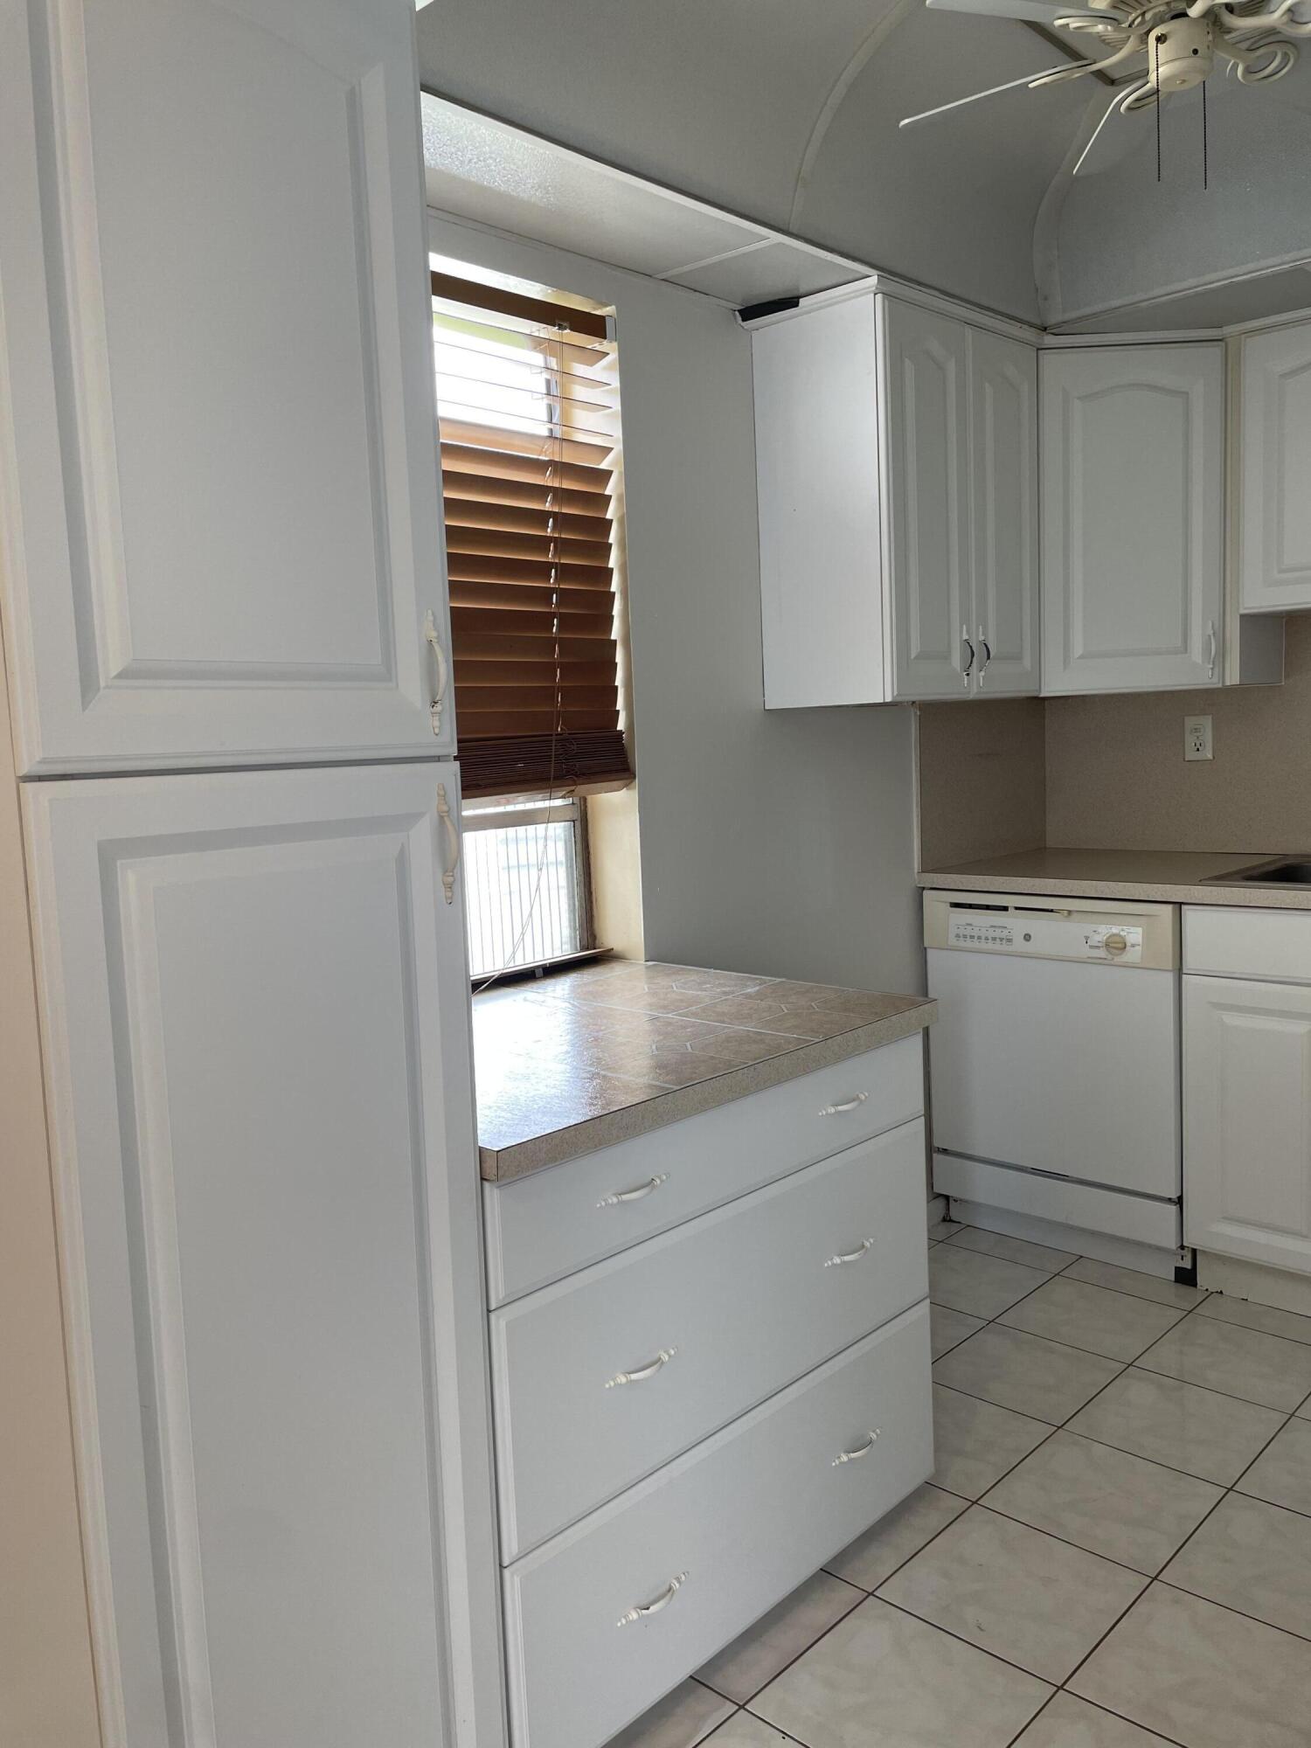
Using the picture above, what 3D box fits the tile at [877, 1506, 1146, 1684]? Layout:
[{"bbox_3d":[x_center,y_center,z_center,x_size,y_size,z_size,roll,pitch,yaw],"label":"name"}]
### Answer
[{"bbox_3d":[0.537,1.073,1.968,0.302,0.010,0.299,4,9,44],"label":"tile"}]

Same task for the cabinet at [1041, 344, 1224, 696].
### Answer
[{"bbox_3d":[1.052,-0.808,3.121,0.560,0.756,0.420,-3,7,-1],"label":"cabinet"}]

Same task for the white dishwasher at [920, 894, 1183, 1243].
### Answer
[{"bbox_3d":[1.104,0.435,3.262,0.607,0.835,0.600,4,9,44],"label":"white dishwasher"}]

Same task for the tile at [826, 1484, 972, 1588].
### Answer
[{"bbox_3d":[0.316,1.058,2.179,0.302,0.010,0.299,4,9,44],"label":"tile"}]

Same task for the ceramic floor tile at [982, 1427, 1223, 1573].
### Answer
[{"bbox_3d":[0.743,1.039,2.182,0.302,0.010,0.299,4,9,44],"label":"ceramic floor tile"}]

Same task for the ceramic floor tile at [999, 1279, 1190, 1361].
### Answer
[{"bbox_3d":[0.937,0.956,2.820,0.302,0.010,0.299,4,9,44],"label":"ceramic floor tile"}]

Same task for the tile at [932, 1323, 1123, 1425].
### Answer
[{"bbox_3d":[0.730,0.990,2.607,0.302,0.010,0.299,4,9,44],"label":"tile"}]

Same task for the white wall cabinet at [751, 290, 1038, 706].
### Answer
[{"bbox_3d":[0.531,-0.750,2.806,0.322,0.762,0.598,4,9,44],"label":"white wall cabinet"}]

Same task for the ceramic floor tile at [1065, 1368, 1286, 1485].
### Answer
[{"bbox_3d":[0.950,1.005,2.396,0.302,0.010,0.299,4,9,44],"label":"ceramic floor tile"}]

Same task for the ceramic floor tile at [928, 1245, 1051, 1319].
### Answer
[{"bbox_3d":[0.717,0.942,3.031,0.302,0.010,0.299,4,9,44],"label":"ceramic floor tile"}]

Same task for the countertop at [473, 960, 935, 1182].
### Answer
[{"bbox_3d":[-0.125,0.254,2.009,0.723,0.037,0.894,4,9,44],"label":"countertop"}]

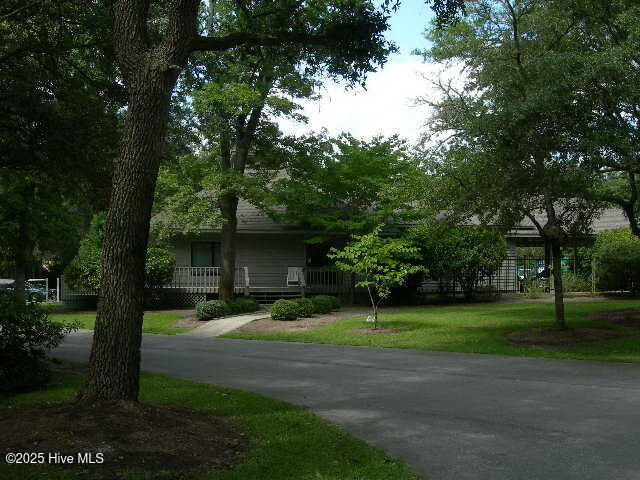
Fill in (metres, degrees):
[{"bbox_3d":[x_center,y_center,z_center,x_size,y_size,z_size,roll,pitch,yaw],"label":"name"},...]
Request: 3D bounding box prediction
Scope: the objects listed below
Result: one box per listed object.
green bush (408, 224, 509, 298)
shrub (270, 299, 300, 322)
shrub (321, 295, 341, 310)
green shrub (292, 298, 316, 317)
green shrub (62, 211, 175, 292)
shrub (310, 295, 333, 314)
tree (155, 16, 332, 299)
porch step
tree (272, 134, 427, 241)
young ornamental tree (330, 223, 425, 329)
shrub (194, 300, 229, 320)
[{"bbox_3d":[5.675,0.887,29.000,3.900,3.200,3.300,0,-2,0],"label":"green bush"},{"bbox_3d":[-1.177,2.305,23.300,0.950,0.720,0.950,0,-2,-3],"label":"shrub"},{"bbox_3d":[0.404,2.402,27.000,0.820,0.610,0.820,0,-2,-3],"label":"shrub"},{"bbox_3d":[-0.578,2.363,24.600,0.850,0.620,0.850,0,-2,-3],"label":"green shrub"},{"bbox_3d":[-8.518,0.662,30.000,4.600,3.640,3.600,0,-2,-3],"label":"green shrub"},{"bbox_3d":[0.055,2.368,25.800,0.850,0.730,0.850,0,-2,-3],"label":"shrub"},{"bbox_3d":[-3.103,-3.265,28.500,7.100,11.650,6.500,0,-2,-3],"label":"tree"},{"bbox_3d":[-1.876,2.469,30.300,2.250,0.660,0.950,0,-2,-3],"label":"porch step"},{"bbox_3d":[1.239,-0.987,29.500,6.300,6.820,5.800,0,-2,-3],"label":"tree"},{"bbox_3d":[1.592,1.057,19.800,2.650,2.850,2.400,0,-2,-3],"label":"young ornamental tree"},{"bbox_3d":[-3.519,2.308,23.000,1.120,0.650,1.050,0,-2,-3],"label":"shrub"}]

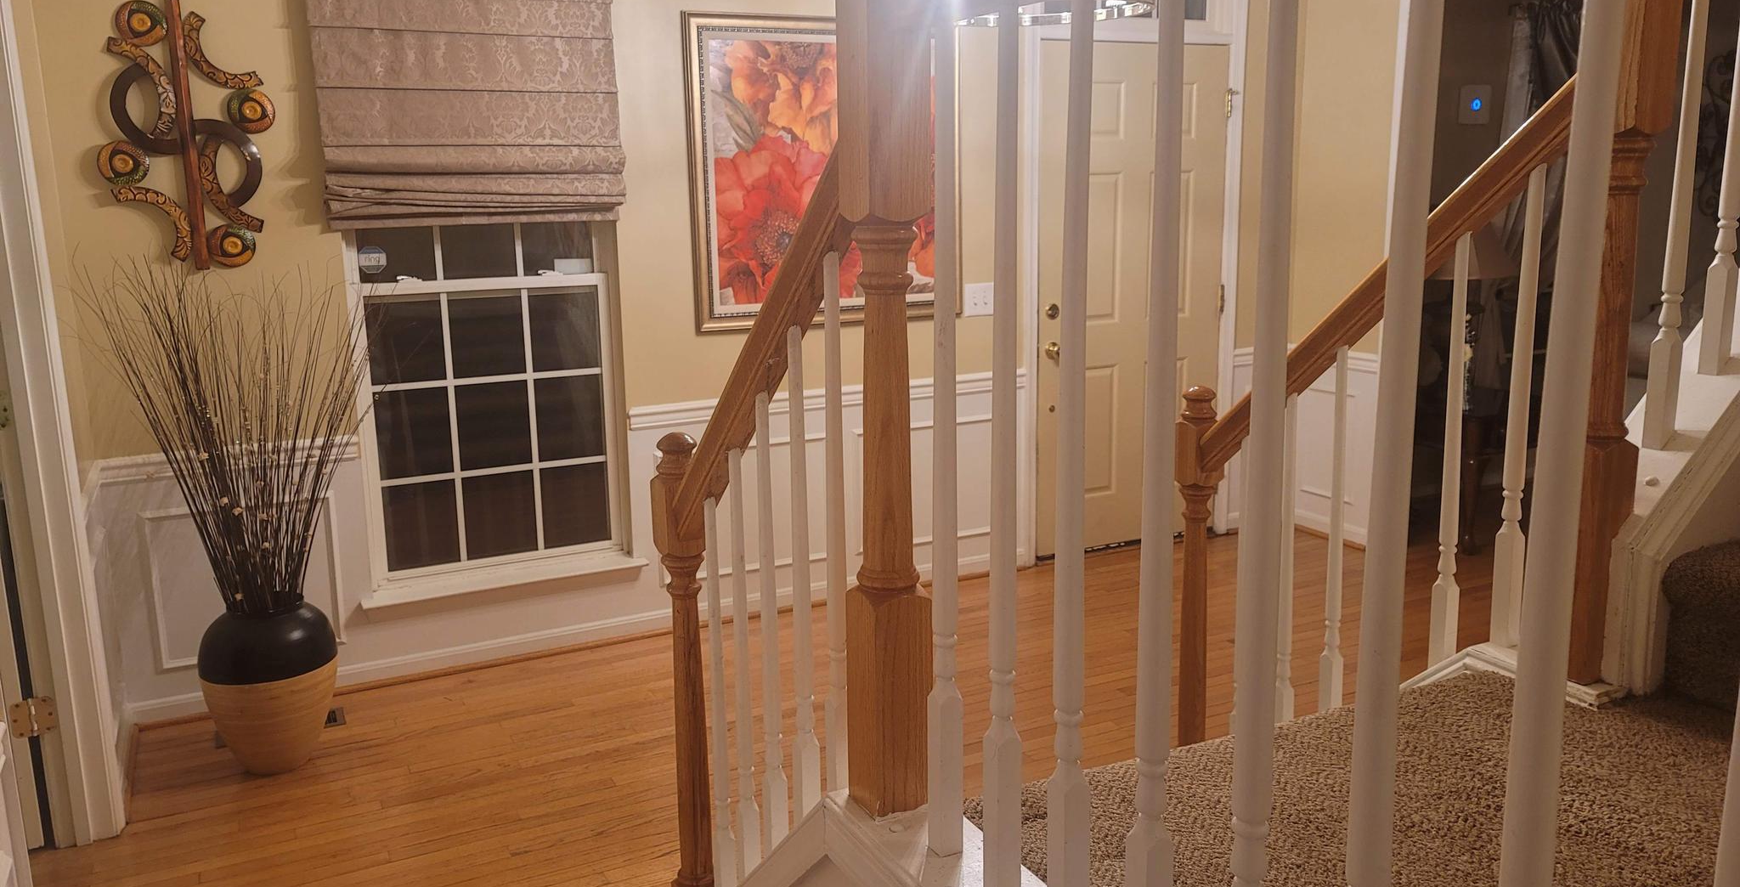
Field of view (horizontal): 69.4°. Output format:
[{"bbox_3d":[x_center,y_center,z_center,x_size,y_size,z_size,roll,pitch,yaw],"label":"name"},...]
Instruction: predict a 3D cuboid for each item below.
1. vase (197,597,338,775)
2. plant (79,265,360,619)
[{"bbox_3d":[-1.606,0.644,3.387,0.340,0.456,0.340,-7,12,-27],"label":"vase"},{"bbox_3d":[-1.621,-0.010,3.245,0.610,0.920,0.540,-7,12,-27],"label":"plant"}]

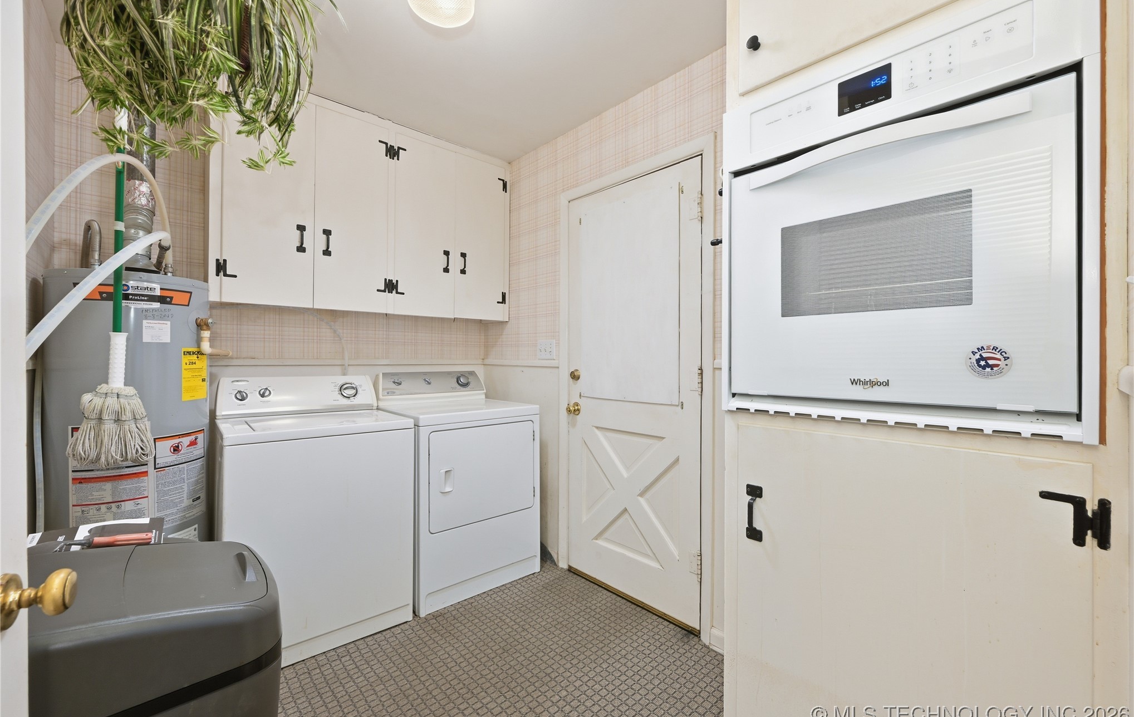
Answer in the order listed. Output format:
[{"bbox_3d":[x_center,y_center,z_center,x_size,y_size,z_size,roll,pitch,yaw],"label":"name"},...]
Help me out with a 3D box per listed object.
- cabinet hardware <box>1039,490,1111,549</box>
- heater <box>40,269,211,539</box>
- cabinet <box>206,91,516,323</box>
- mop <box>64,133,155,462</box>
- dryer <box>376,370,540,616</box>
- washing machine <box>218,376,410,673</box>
[{"bbox_3d":[0.792,0.253,0.690,0.012,0.076,0.074,0,0,-41],"label":"cabinet hardware"},{"bbox_3d":[-1.740,0.432,1.773,0.470,1.500,0.470,0,0,-44],"label":"heater"},{"bbox_3d":[-1.075,-0.773,2.545,1.550,1.050,0.326,0,0,-41],"label":"cabinet"},{"bbox_3d":[-1.500,-0.236,1.468,0.150,1.203,0.200,0,-1,44],"label":"mop"},{"bbox_3d":[-0.640,0.636,2.493,0.680,1.090,0.700,0,0,-41],"label":"dryer"},{"bbox_3d":[-1.163,0.642,2.011,0.676,1.080,0.650,0,0,-41],"label":"washing machine"}]

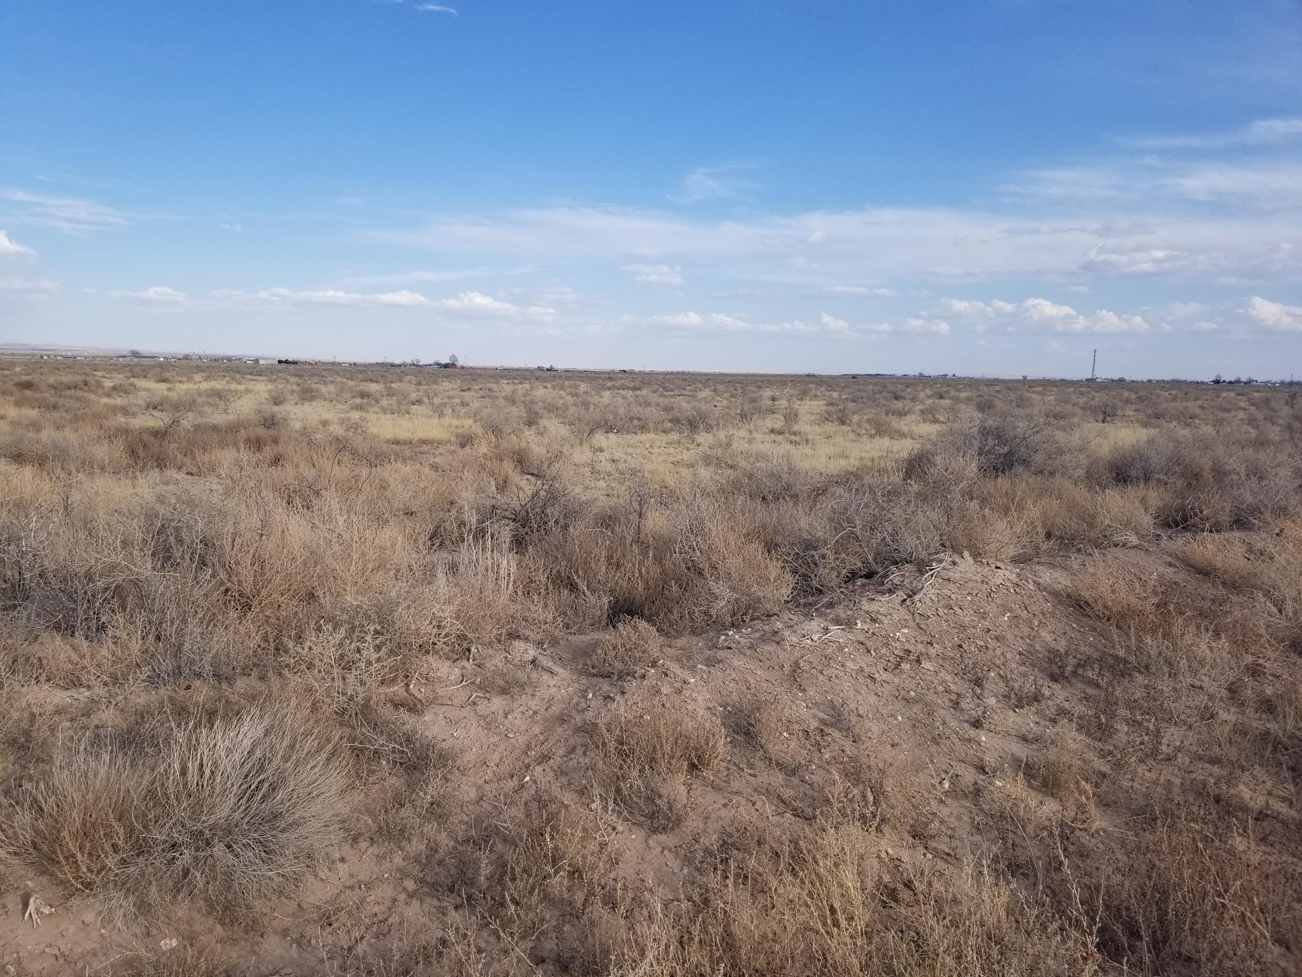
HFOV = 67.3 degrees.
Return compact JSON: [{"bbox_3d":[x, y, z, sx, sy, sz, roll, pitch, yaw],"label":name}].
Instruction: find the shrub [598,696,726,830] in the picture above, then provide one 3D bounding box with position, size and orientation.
[{"bbox_3d":[0.036,0.949,3.400,0.433,0.409,0.381,1,7,0],"label":"shrub"}]

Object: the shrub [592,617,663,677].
[{"bbox_3d":[-0.111,0.742,4.600,0.329,0.252,0.302,1,7,0],"label":"shrub"}]

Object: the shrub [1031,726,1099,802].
[{"bbox_3d":[1.501,1.000,3.550,0.206,0.249,0.195,1,7,0],"label":"shrub"}]

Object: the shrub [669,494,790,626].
[{"bbox_3d":[0.453,0.401,5.650,0.678,0.719,0.610,1,7,0],"label":"shrub"}]

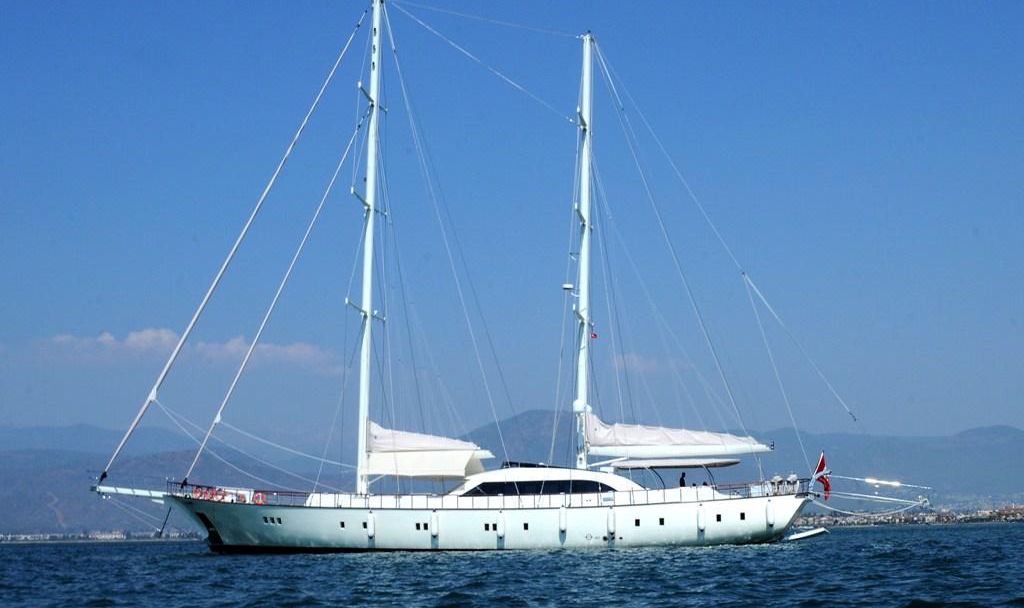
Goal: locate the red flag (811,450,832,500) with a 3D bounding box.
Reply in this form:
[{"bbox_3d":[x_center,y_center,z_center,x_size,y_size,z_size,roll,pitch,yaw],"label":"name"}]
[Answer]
[{"bbox_3d":[18.053,9.981,74.190,1.072,2.822,0.550,-3,-10,13],"label":"red flag"}]

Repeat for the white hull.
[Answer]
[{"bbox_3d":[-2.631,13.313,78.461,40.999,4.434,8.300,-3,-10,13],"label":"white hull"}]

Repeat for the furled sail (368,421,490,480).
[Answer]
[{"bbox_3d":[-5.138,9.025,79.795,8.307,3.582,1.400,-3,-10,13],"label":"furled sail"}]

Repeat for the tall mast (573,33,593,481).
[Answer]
[{"bbox_3d":[4.575,-3.636,79.720,0.500,27.831,0.450,-1,-10,13],"label":"tall mast"}]

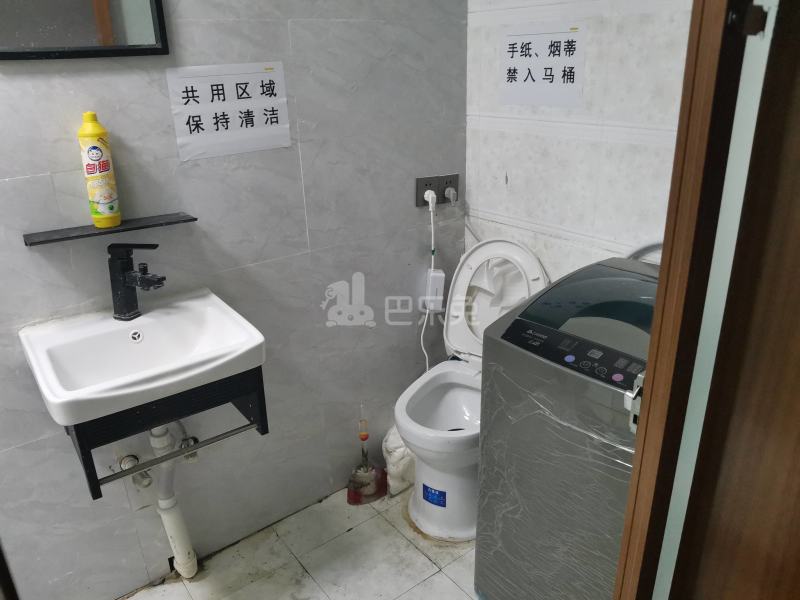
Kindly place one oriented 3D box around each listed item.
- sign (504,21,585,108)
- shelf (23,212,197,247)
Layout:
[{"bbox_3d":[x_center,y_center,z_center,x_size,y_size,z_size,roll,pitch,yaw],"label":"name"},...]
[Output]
[{"bbox_3d":[0.389,-0.648,1.663,0.006,0.210,0.297,-17,26,-33],"label":"sign"},{"bbox_3d":[-0.651,-0.163,1.370,0.350,0.016,0.086,-17,26,-33],"label":"shelf"}]

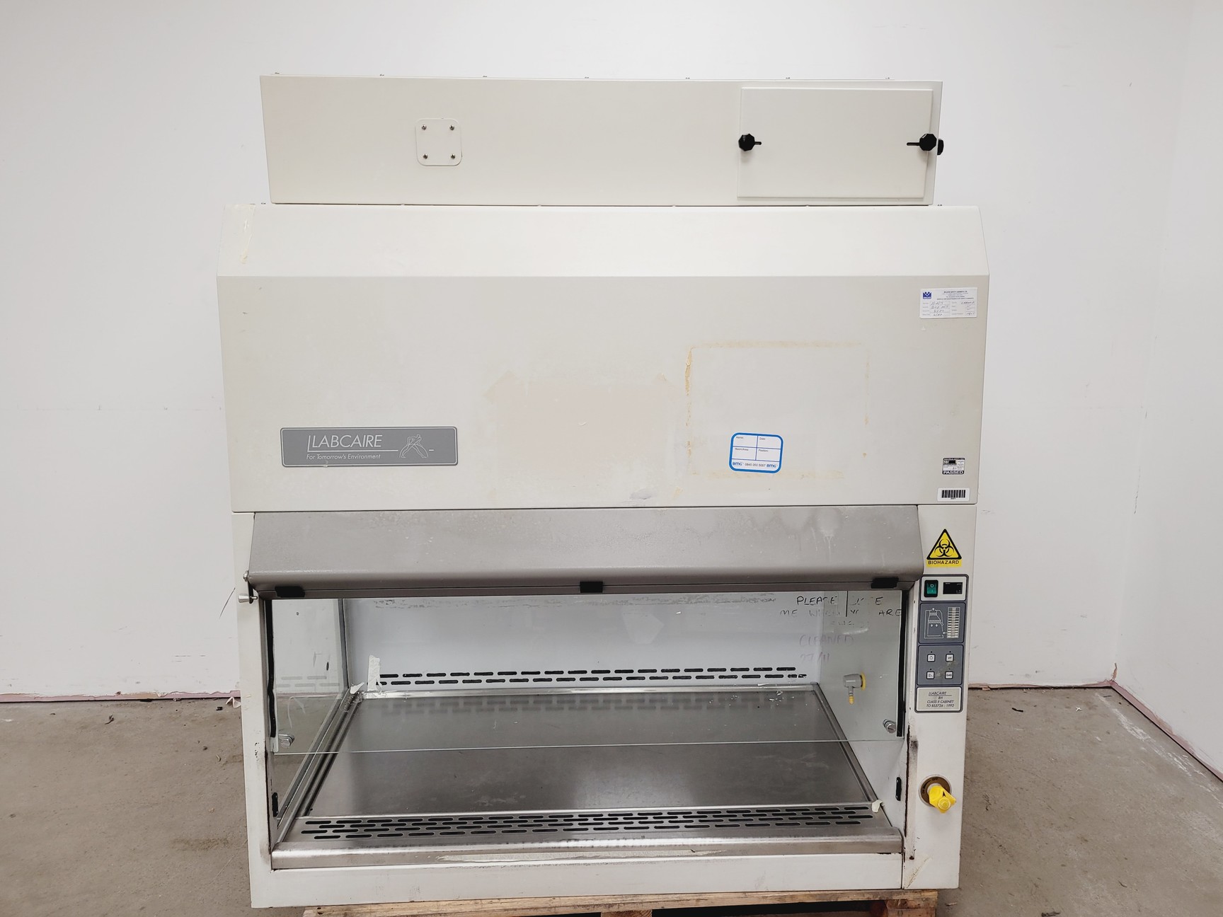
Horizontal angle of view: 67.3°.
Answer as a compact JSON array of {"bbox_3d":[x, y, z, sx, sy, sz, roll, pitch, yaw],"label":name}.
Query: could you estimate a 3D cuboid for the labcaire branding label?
[{"bbox_3d":[-0.424,-0.020,1.619,0.305,0.070,0.004,-1,8,-2],"label":"labcaire branding label"}]

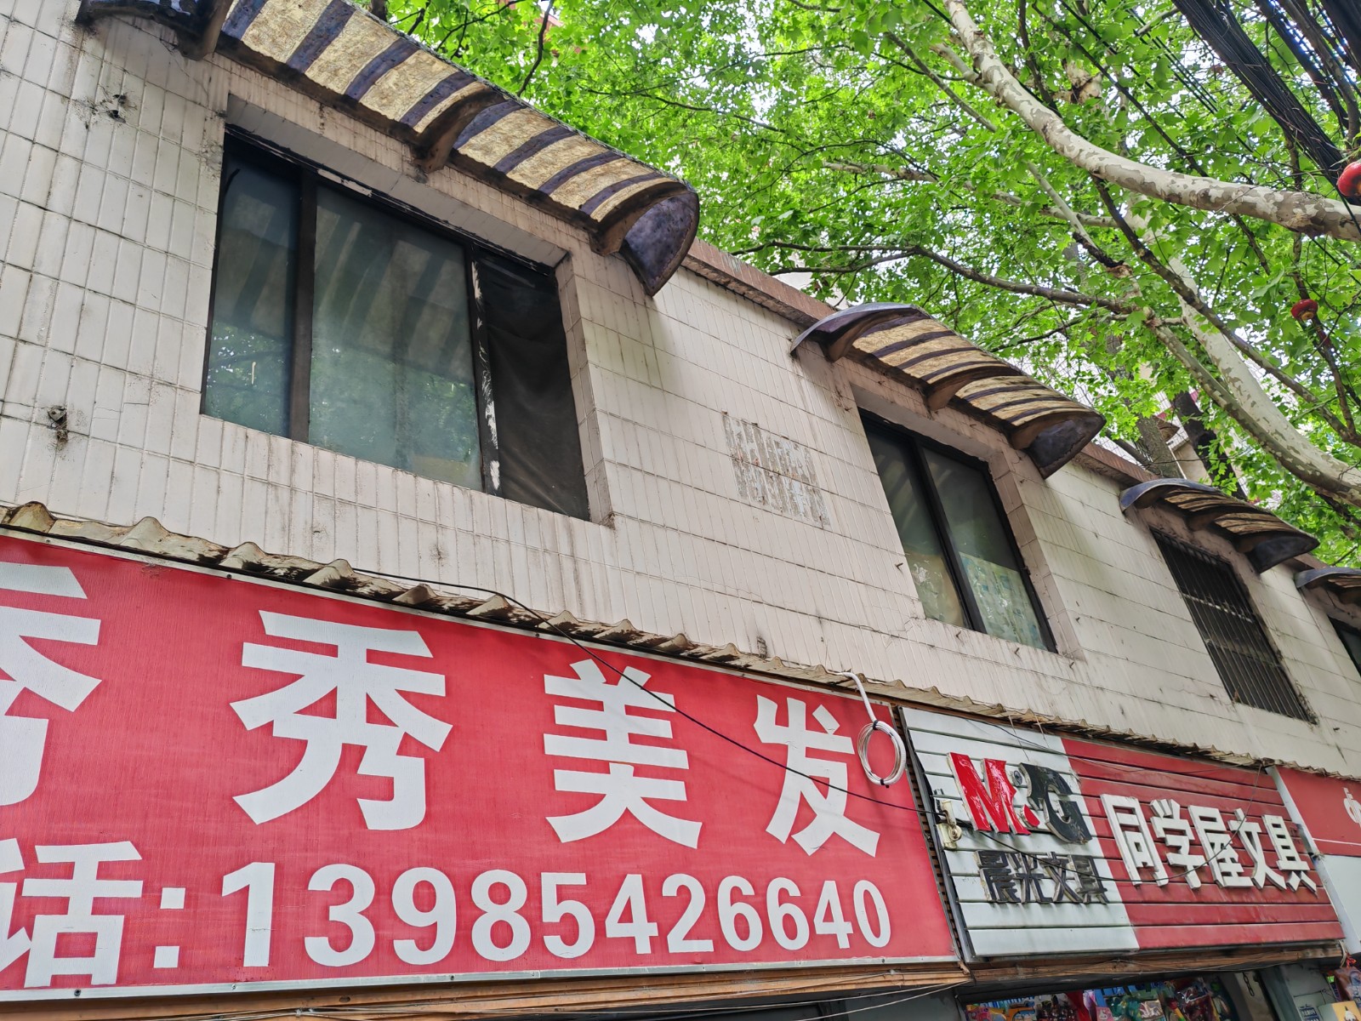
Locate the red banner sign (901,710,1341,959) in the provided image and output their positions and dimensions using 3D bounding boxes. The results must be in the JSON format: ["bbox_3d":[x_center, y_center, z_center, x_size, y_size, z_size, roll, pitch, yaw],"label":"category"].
[{"bbox_3d":[2.208,1.528,4.883,3.438,0.909,0.100,17,-41,-38],"label":"red banner sign"}]

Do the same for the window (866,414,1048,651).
[{"bbox_3d":[1.568,0.157,6.217,1.467,1.438,0.090,17,-41,-38],"label":"window"}]

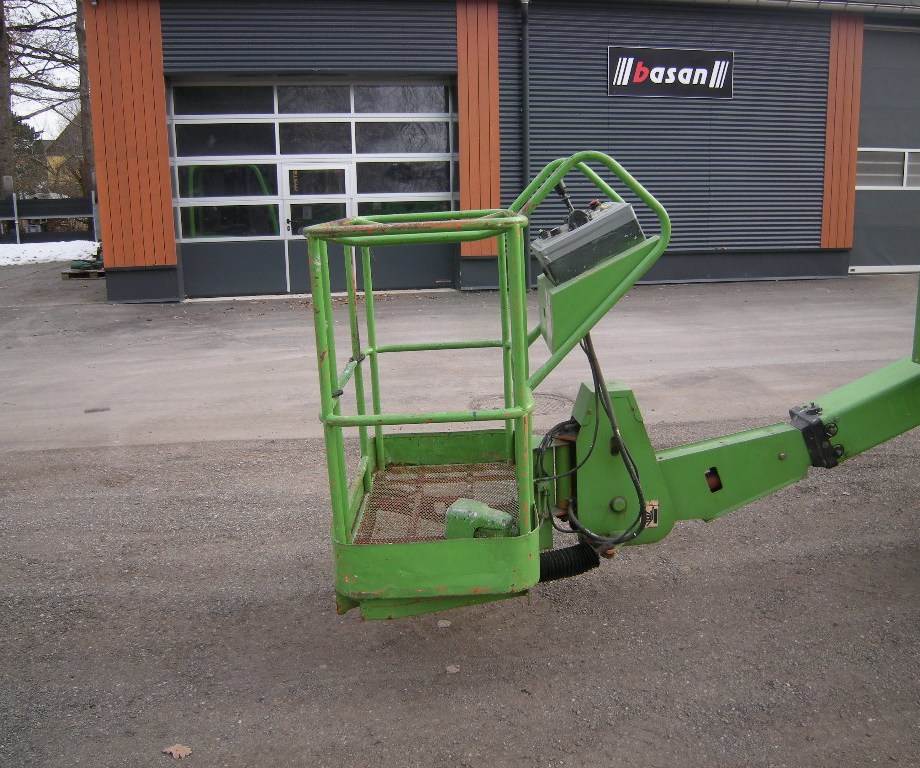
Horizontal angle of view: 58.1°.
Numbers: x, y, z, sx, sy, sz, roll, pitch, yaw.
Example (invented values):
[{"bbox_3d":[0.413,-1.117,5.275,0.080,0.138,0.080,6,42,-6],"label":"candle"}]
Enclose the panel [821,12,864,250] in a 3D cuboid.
[{"bbox_3d":[5.891,-3.853,12.751,0.572,3.630,0.060,-3,11,-9],"label":"panel"}]

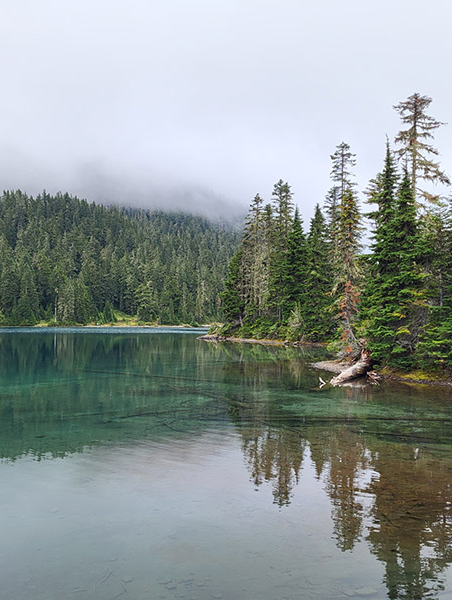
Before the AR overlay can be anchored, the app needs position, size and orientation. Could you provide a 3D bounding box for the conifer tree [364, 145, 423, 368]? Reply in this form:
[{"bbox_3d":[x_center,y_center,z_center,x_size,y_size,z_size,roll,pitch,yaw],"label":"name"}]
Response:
[{"bbox_3d":[6.132,-1.593,22.000,2.100,8.200,2.100,0,-2,0],"label":"conifer tree"}]

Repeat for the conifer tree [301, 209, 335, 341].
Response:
[{"bbox_3d":[7.697,-2.288,50.000,2.700,11.300,2.700,0,-2,0],"label":"conifer tree"}]

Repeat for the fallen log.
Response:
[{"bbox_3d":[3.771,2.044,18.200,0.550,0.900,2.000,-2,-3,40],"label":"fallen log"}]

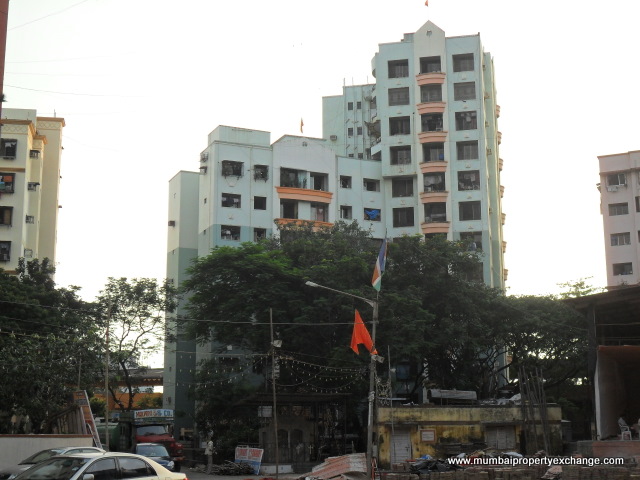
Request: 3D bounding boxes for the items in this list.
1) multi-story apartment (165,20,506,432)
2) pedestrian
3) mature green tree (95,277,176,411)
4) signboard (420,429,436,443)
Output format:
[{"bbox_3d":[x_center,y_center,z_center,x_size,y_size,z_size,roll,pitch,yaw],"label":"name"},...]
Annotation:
[{"bbox_3d":[1.400,0.083,97.238,34.000,40.600,20.000,0,-11,-2],"label":"multi-story apartment"},{"bbox_3d":[-4.663,9.076,40.759,0.420,1.669,0.500,-3,-11,12],"label":"pedestrian"},{"bbox_3d":[-10.878,7.566,56.563,5.068,10.827,4.800,1,-11,-8],"label":"mature green tree"},{"bbox_3d":[5.056,9.134,44.803,0.750,0.620,0.060,0,-11,-3],"label":"signboard"}]

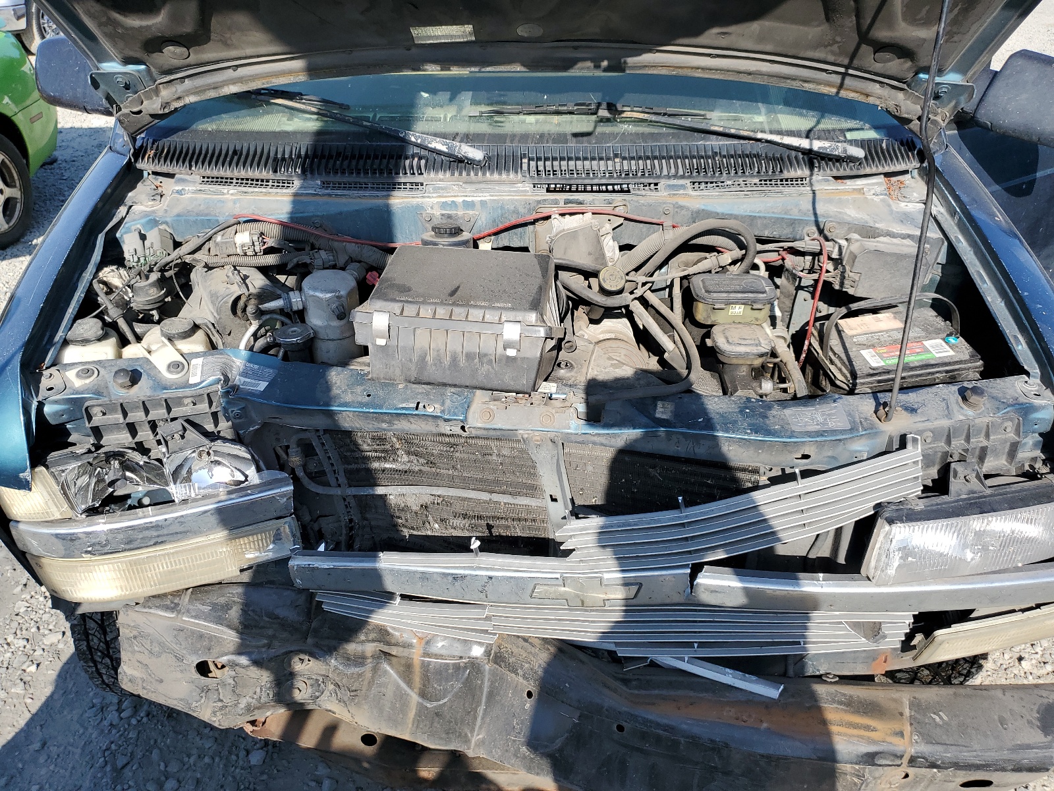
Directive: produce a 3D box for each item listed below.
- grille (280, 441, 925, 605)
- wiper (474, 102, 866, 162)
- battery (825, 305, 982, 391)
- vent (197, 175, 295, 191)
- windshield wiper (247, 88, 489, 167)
[{"bbox_3d":[0.109,0.193,1.133,0.922,0.203,0.134,-1,35,-2],"label":"grille"},{"bbox_3d":[0.274,-0.554,1.613,0.778,0.072,0.097,9,75,10],"label":"wiper"},{"bbox_3d":[0.649,-0.022,1.453,0.235,0.186,0.180,-4,35,-6],"label":"battery"},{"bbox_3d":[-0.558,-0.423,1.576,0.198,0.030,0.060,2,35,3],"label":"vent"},{"bbox_3d":[-0.398,-0.583,1.621,0.749,0.060,0.061,19,76,17],"label":"windshield wiper"}]

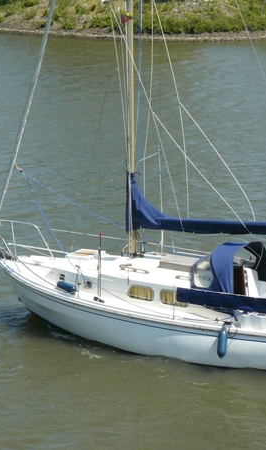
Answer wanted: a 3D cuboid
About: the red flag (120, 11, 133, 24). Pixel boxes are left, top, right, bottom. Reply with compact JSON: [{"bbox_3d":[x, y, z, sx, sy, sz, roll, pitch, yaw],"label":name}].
[{"bbox_3d":[-0.098,-3.697,28.098,0.290,0.250,0.050,7,14,30],"label":"red flag"}]

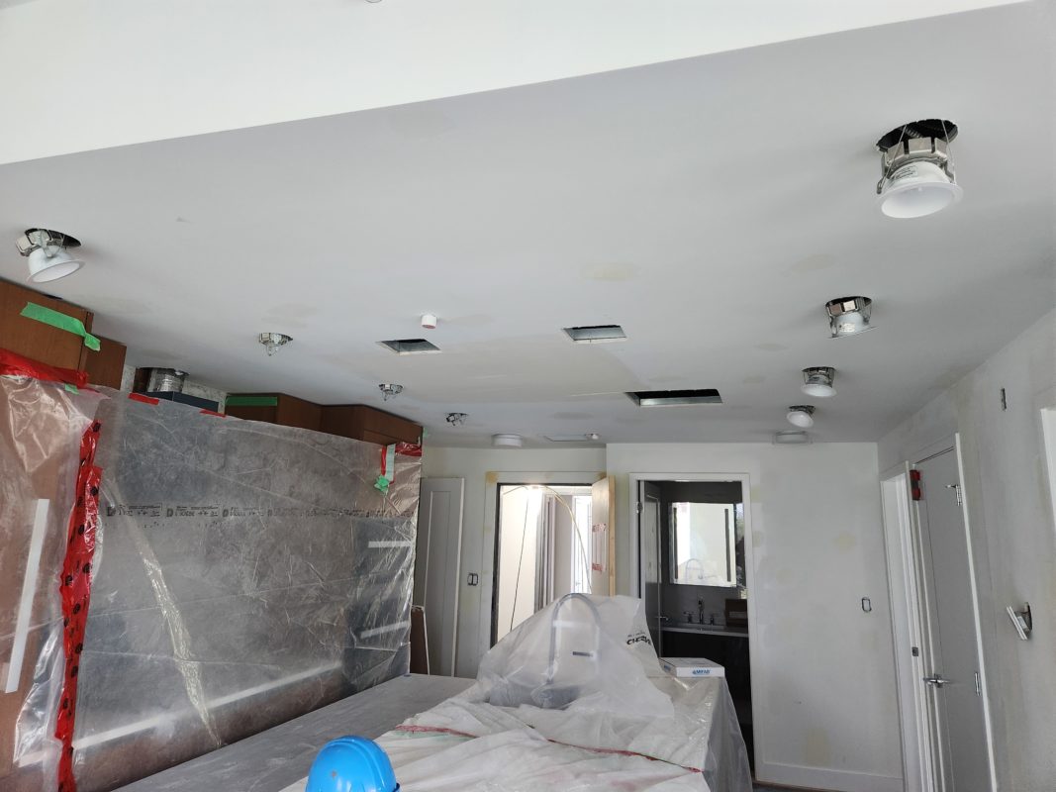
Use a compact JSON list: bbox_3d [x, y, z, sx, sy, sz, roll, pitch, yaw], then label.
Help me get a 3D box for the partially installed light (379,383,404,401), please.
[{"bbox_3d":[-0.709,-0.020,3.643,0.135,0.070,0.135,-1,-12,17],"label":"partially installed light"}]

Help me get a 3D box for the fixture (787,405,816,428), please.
[{"bbox_3d":[1.488,0.114,3.814,0.140,0.100,0.140,-1,-12,17],"label":"fixture"}]

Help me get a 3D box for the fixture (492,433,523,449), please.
[{"bbox_3d":[-0.158,0.344,5.343,0.230,0.075,0.230,2,-11,0],"label":"fixture"}]

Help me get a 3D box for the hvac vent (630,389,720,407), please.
[{"bbox_3d":[0.776,-0.018,3.695,0.450,0.075,0.390,-1,-12,17],"label":"hvac vent"}]

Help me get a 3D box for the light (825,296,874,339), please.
[{"bbox_3d":[0.973,-0.235,2.123,0.138,0.100,0.138,-1,-12,17],"label":"light"}]

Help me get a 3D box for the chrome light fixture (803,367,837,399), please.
[{"bbox_3d":[1.235,-0.055,2.979,0.140,0.106,0.140,-1,-12,17],"label":"chrome light fixture"}]

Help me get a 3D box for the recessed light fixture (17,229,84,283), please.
[{"bbox_3d":[-1.260,-0.363,1.853,0.142,0.100,0.142,-1,-12,17],"label":"recessed light fixture"}]

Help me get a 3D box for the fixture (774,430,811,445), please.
[{"bbox_3d":[1.765,0.279,4.688,0.220,0.070,0.220,-1,-12,17],"label":"fixture"}]

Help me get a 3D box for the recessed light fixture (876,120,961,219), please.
[{"bbox_3d":[0.694,-0.403,1.250,0.137,0.124,0.137,-1,-12,17],"label":"recessed light fixture"}]

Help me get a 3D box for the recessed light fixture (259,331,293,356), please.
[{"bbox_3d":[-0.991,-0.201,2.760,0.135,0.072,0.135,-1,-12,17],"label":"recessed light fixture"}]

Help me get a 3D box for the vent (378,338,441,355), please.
[{"bbox_3d":[-0.472,-0.216,2.849,0.200,0.055,0.220,-1,-12,17],"label":"vent"}]

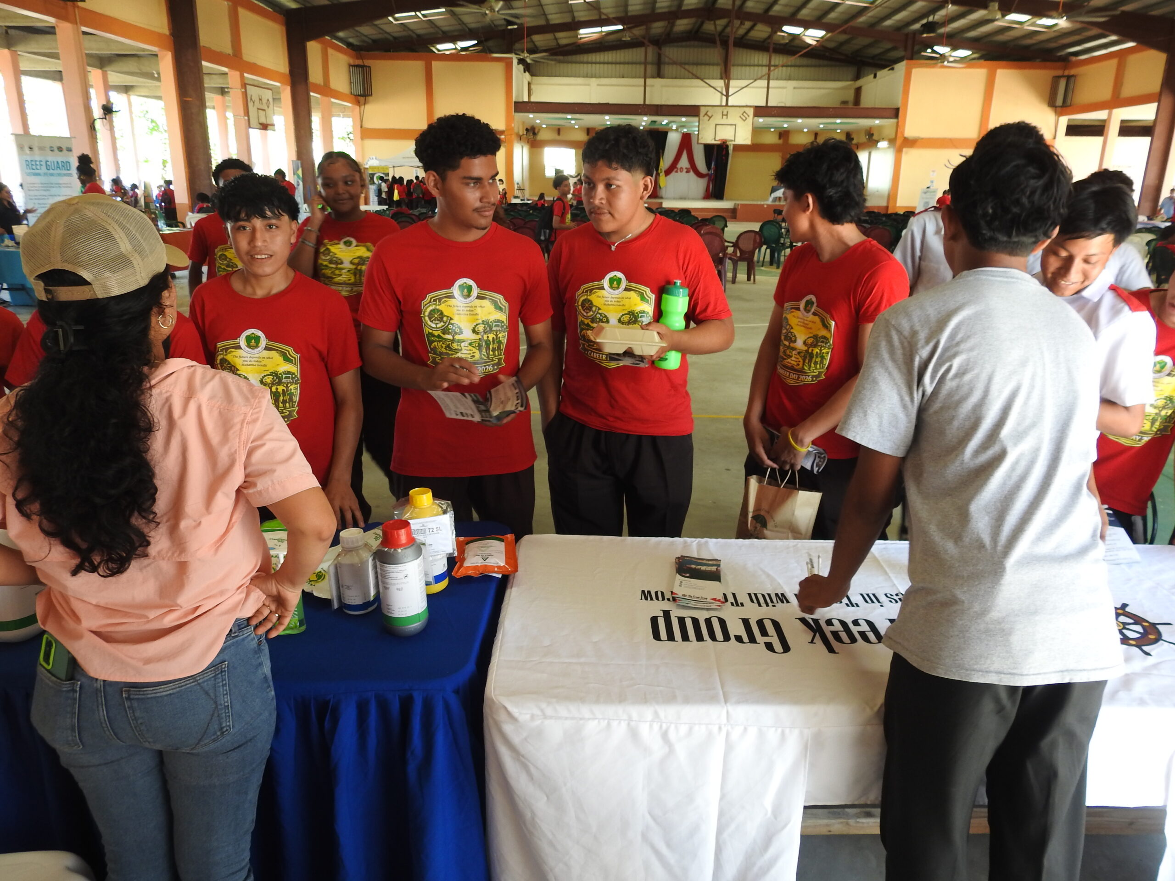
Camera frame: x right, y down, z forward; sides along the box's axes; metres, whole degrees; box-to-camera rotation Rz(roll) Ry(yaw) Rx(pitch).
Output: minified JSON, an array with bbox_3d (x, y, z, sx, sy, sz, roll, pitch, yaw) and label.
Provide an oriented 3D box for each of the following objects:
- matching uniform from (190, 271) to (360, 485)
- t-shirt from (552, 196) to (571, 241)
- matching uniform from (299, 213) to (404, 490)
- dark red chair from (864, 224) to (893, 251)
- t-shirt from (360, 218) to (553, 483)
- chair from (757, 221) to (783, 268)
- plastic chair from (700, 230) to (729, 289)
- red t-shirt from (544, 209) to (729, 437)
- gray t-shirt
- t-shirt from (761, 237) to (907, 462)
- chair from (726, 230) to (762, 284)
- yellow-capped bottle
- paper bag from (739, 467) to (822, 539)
[{"bbox_3d":[-0.800,-0.111,2.130,0.440,0.645,0.250,-3,18,-11],"label":"matching uniform"},{"bbox_3d":[-0.357,-2.912,10.724,0.250,0.600,0.420,4,18,10],"label":"t-shirt"},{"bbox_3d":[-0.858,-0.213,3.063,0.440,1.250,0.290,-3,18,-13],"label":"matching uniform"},{"bbox_3d":[5.178,-3.427,14.724,0.560,0.840,0.560,1,18,0],"label":"dark red chair"},{"bbox_3d":[-0.362,-0.259,2.269,0.515,0.683,0.270,-2,18,-10],"label":"t-shirt"},{"bbox_3d":[3.484,-3.698,15.538,0.560,0.860,0.580,2,18,2],"label":"chair"},{"bbox_3d":[1.779,-2.581,11.916,0.560,0.850,0.580,2,18,2],"label":"plastic chair"},{"bbox_3d":[0.144,-0.350,2.437,0.520,0.626,0.300,5,18,12],"label":"red t-shirt"},{"bbox_3d":[0.604,0.038,1.288,0.450,0.620,0.310,6,18,15],"label":"gray t-shirt"},{"bbox_3d":[0.727,-0.263,2.388,0.270,0.640,0.440,-10,21,-31],"label":"t-shirt"},{"bbox_3d":[2.553,-2.979,13.256,0.560,0.840,0.570,-1,18,-8],"label":"chair"},{"bbox_3d":[-0.352,0.213,1.777,0.108,0.222,0.100,-2,18,-11],"label":"yellow-capped bottle"},{"bbox_3d":[0.556,0.187,2.333,0.190,0.290,0.100,7,18,1],"label":"paper bag"}]

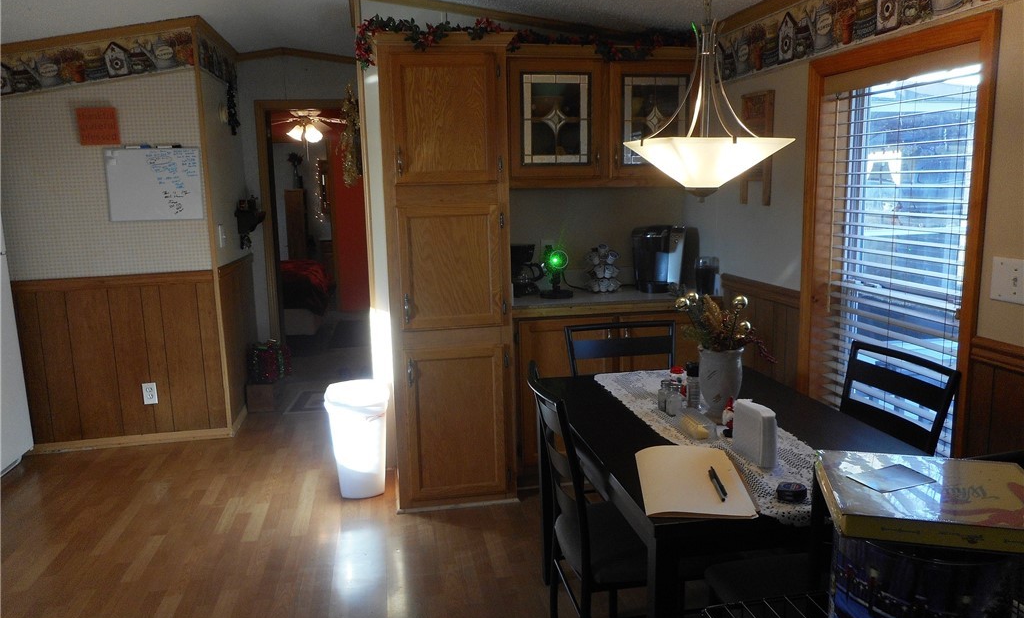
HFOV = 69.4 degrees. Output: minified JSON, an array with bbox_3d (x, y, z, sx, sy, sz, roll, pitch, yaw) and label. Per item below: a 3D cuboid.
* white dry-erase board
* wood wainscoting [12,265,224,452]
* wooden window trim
[{"bbox_3d":[-1.945,-0.679,4.025,0.485,0.396,0.018,-3,10,-10],"label":"white dry-erase board"},{"bbox_3d":[-2.186,0.305,4.143,1.063,0.985,0.030,-3,10,-10],"label":"wood wainscoting"},{"bbox_3d":[1.262,-0.121,2.489,0.100,1.500,0.865,-3,10,-11],"label":"wooden window trim"}]

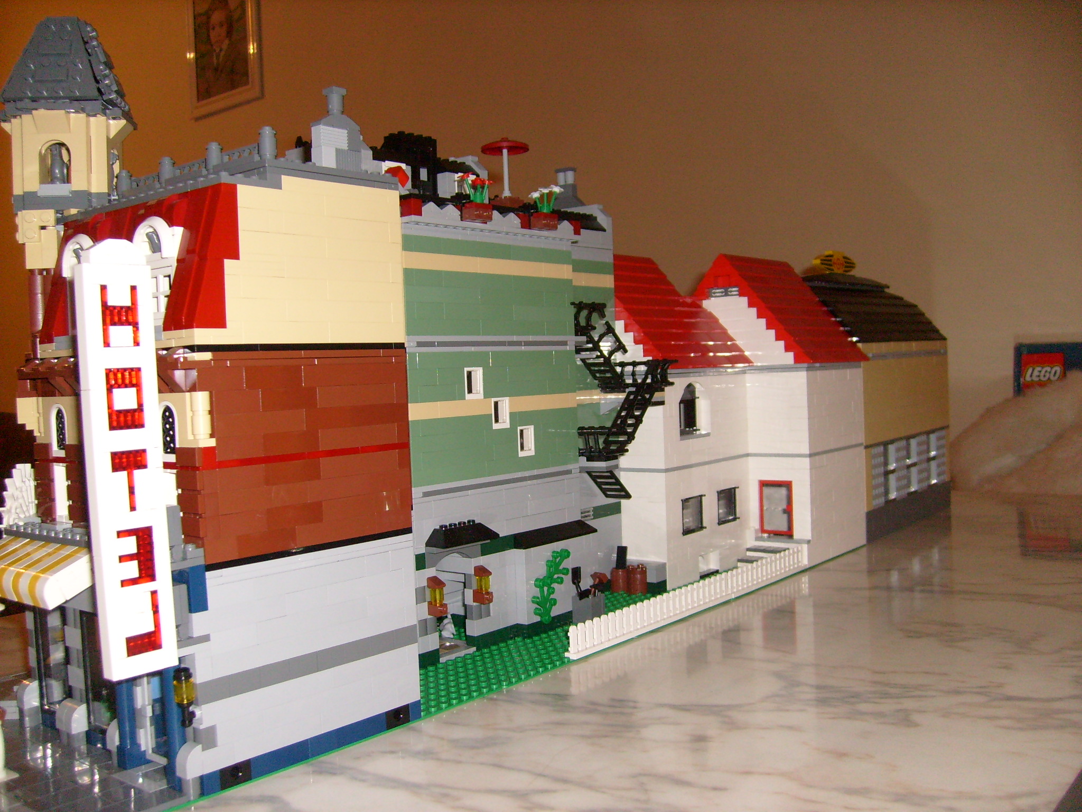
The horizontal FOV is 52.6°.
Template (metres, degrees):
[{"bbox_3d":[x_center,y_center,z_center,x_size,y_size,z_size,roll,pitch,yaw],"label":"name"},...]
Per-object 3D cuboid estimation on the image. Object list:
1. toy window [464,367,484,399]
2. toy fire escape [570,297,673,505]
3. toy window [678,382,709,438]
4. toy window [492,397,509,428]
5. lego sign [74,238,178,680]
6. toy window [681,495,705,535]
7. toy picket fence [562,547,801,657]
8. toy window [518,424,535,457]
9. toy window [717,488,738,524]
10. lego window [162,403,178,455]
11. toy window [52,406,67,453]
[{"bbox_3d":[-0.045,-0.014,0.692,0.008,0.019,0.016,-1,2,39],"label":"toy window"},{"bbox_3d":[0.052,-0.005,0.814,0.052,0.143,0.092,-1,2,39],"label":"toy fire escape"},{"bbox_3d":[0.121,0.003,0.899,0.013,0.045,0.046,-1,2,39],"label":"toy window"},{"bbox_3d":[-0.029,0.005,0.711,0.008,0.019,0.016,-1,2,39],"label":"toy window"},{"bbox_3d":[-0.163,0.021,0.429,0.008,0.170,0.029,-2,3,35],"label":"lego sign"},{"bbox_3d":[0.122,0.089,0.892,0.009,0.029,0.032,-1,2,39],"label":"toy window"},{"bbox_3d":[0.117,0.135,0.786,0.008,0.019,0.320,-1,2,39],"label":"toy picket fence"},{"bbox_3d":[-0.013,0.023,0.731,0.008,0.019,0.016,-1,2,39],"label":"toy window"},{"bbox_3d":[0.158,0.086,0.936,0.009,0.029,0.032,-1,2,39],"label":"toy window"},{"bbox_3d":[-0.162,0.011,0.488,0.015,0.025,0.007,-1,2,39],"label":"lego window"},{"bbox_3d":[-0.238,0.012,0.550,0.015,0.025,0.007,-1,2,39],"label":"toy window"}]

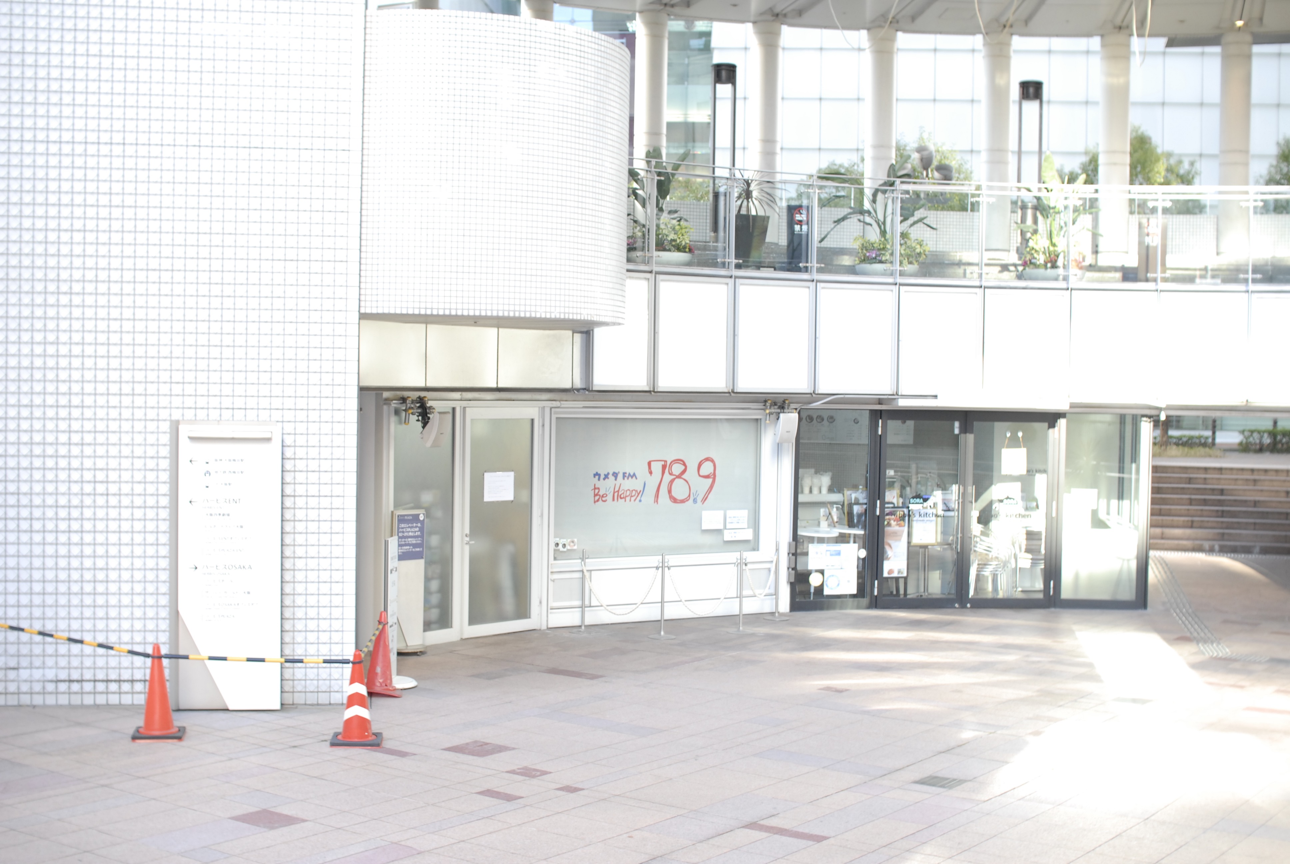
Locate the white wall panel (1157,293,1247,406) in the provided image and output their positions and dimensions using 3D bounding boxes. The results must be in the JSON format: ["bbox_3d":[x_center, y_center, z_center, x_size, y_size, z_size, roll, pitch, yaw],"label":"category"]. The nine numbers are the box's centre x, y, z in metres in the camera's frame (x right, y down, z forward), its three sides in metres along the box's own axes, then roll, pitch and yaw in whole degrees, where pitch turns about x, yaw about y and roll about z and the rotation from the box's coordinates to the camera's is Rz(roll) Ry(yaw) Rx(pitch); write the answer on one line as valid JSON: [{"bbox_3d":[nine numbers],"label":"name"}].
[{"bbox_3d":[6.438,-0.958,18.663,0.944,1.290,0.060,1,2,15],"label":"white wall panel"}]

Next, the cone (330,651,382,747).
[{"bbox_3d":[-2.117,1.940,11.850,0.385,0.685,0.385,1,2,-9],"label":"cone"}]

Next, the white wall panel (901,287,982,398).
[{"bbox_3d":[3.352,-1.009,18.277,1.015,1.253,0.070,1,2,-11],"label":"white wall panel"}]

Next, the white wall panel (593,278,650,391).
[{"bbox_3d":[-0.242,-1.029,16.757,0.728,1.179,0.070,0,2,-34],"label":"white wall panel"}]

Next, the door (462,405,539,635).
[{"bbox_3d":[-1.506,0.936,16.908,0.913,2.366,0.060,-1,3,-45],"label":"door"}]

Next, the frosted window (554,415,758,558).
[{"bbox_3d":[0.172,0.617,17.795,2.586,1.530,0.080,0,2,-28],"label":"frosted window"}]

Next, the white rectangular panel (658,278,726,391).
[{"bbox_3d":[0.524,-1.051,17.703,0.883,1.186,0.060,0,2,-33],"label":"white rectangular panel"}]

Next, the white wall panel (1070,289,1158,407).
[{"bbox_3d":[5.474,-0.978,18.866,0.976,1.324,0.060,1,2,7],"label":"white wall panel"}]

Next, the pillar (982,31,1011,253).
[{"bbox_3d":[5.197,-4.278,23.865,0.430,3.243,0.430,1,2,-2],"label":"pillar"}]

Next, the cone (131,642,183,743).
[{"bbox_3d":[-3.572,1.893,11.850,0.385,0.685,0.385,1,2,-11],"label":"cone"}]

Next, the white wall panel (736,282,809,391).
[{"bbox_3d":[1.441,-1.067,18.211,0.875,1.189,0.060,0,2,-25],"label":"white wall panel"}]

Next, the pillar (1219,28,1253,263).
[{"bbox_3d":[8.555,-4.172,23.371,0.450,3.300,0.450,1,2,0],"label":"pillar"}]

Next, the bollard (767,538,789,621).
[{"bbox_3d":[1.487,1.669,18.112,0.270,0.860,0.270,1,2,0],"label":"bollard"}]

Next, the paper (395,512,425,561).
[{"bbox_3d":[-2.266,1.016,15.643,0.303,0.448,0.010,-1,3,-42],"label":"paper"}]

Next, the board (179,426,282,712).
[{"bbox_3d":[-3.286,1.060,12.823,0.808,2.278,0.160,1,2,-5],"label":"board"}]

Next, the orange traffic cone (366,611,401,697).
[{"bbox_3d":[-2.222,1.848,13.605,0.370,0.690,0.370,0,2,-20],"label":"orange traffic cone"}]

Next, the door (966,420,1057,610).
[{"bbox_3d":[4.371,0.945,19.239,1.084,2.310,0.070,1,2,-6],"label":"door"}]

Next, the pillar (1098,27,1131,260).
[{"bbox_3d":[6.921,-4.176,23.772,0.450,3.360,0.450,1,2,0],"label":"pillar"}]

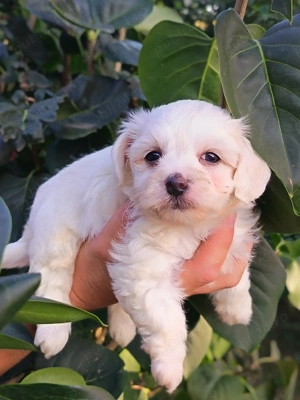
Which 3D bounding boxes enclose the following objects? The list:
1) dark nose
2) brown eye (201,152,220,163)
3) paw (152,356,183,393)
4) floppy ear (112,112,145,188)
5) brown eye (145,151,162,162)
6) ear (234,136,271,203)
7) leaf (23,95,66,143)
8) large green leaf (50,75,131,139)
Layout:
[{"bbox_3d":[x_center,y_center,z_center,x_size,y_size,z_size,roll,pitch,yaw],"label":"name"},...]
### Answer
[{"bbox_3d":[0.020,-0.012,0.415,0.018,0.018,0.014,3,6,10],"label":"dark nose"},{"bbox_3d":[0.047,-0.033,0.432,0.015,0.009,0.009,2,6,-5],"label":"brown eye"},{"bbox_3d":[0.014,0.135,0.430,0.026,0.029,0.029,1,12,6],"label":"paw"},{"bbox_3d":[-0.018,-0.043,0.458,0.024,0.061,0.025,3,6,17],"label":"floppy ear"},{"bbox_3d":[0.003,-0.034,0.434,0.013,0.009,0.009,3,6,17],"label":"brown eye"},{"bbox_3d":[0.084,-0.025,0.452,0.028,0.053,0.020,-8,6,-5],"label":"ear"},{"bbox_3d":[-0.126,-0.097,0.660,0.052,0.056,0.035,-1,12,-6],"label":"leaf"},{"bbox_3d":[-0.071,-0.111,0.660,0.094,0.074,0.050,-1,12,-3],"label":"large green leaf"}]

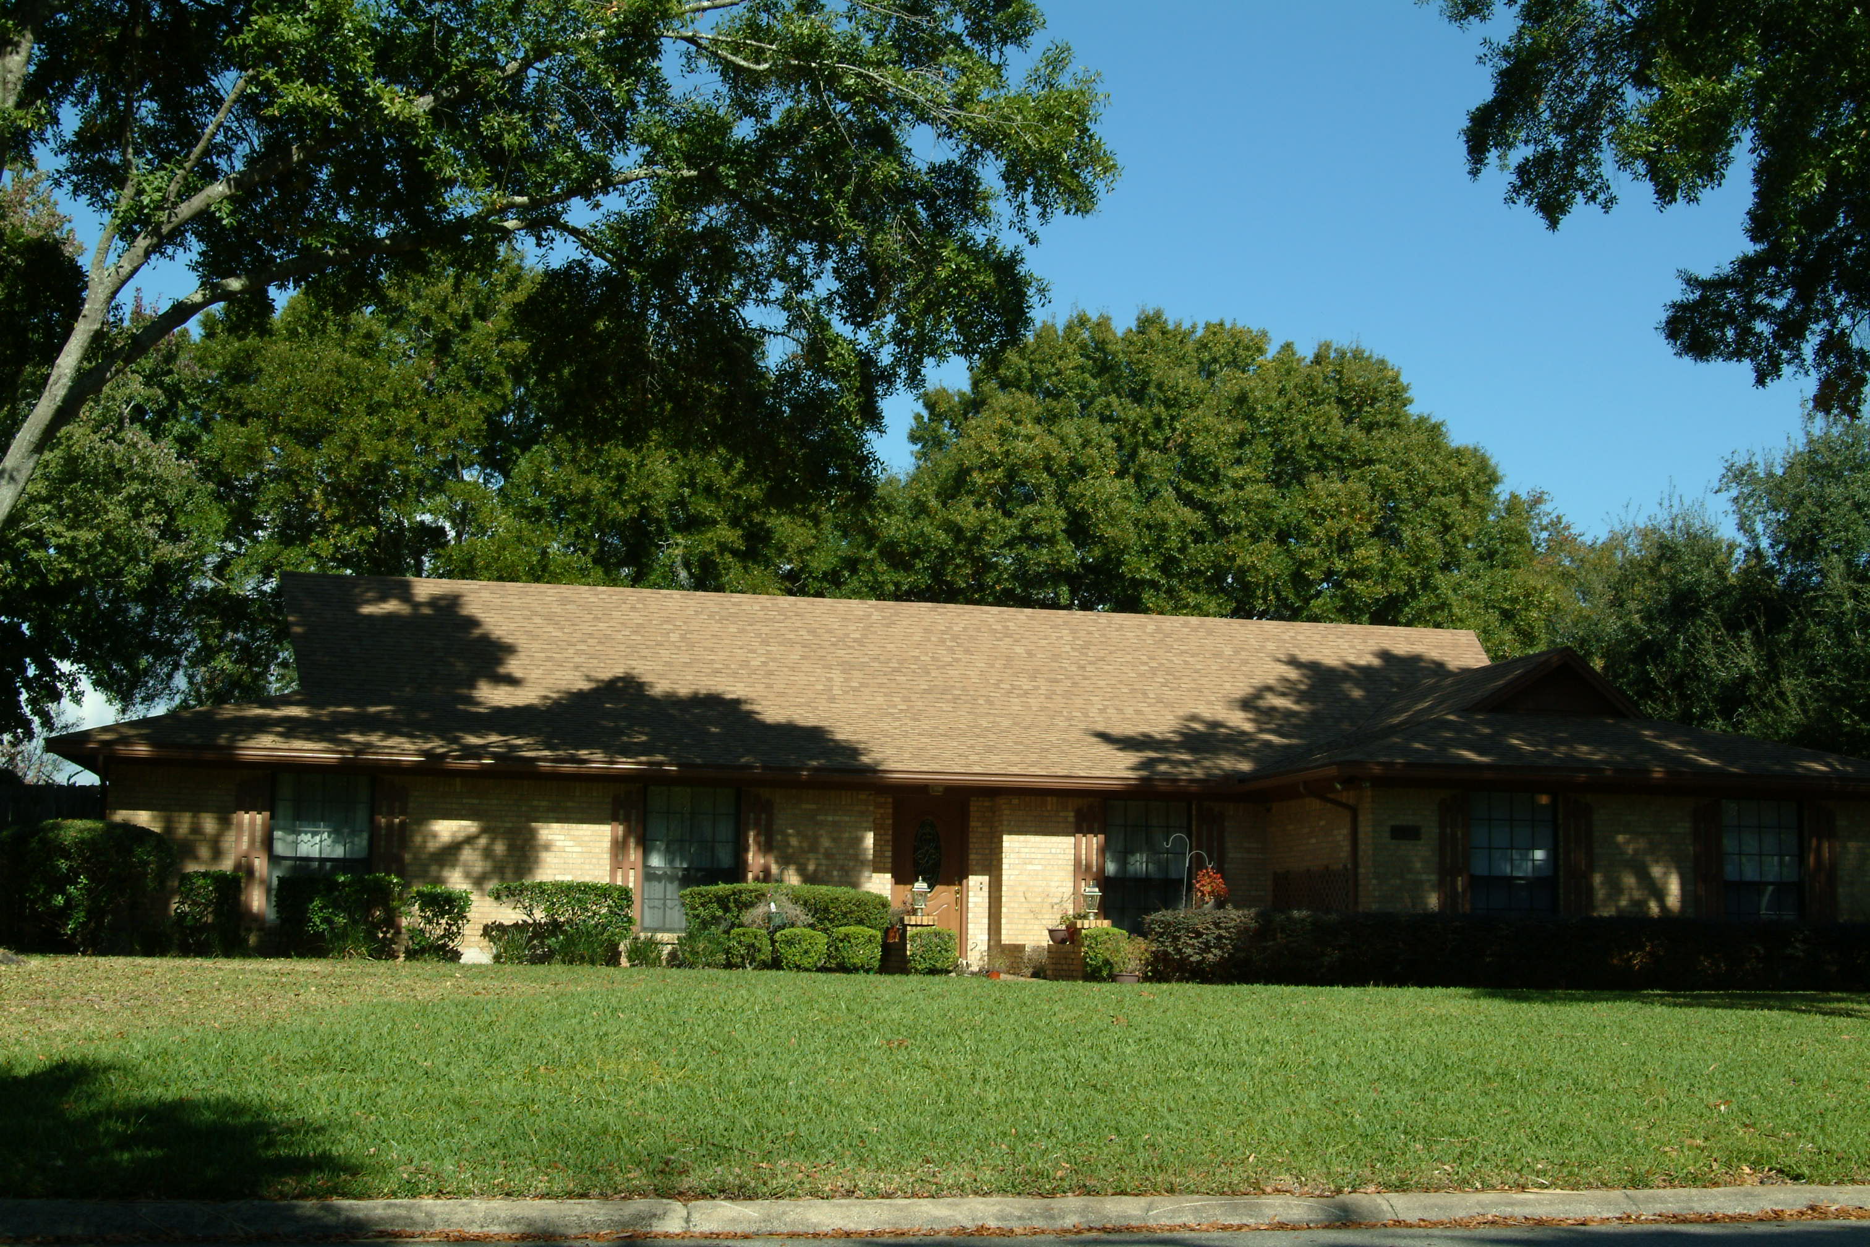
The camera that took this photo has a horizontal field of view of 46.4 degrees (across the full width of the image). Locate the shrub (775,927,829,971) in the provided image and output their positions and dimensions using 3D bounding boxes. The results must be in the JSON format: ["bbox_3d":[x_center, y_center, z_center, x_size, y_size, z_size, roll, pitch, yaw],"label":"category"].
[{"bbox_3d":[-1.513,3.693,24.830,0.603,0.494,0.603,3,-9,-11],"label":"shrub"}]

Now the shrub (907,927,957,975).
[{"bbox_3d":[-0.033,3.725,24.821,0.570,0.560,0.570,1,-8,0],"label":"shrub"}]

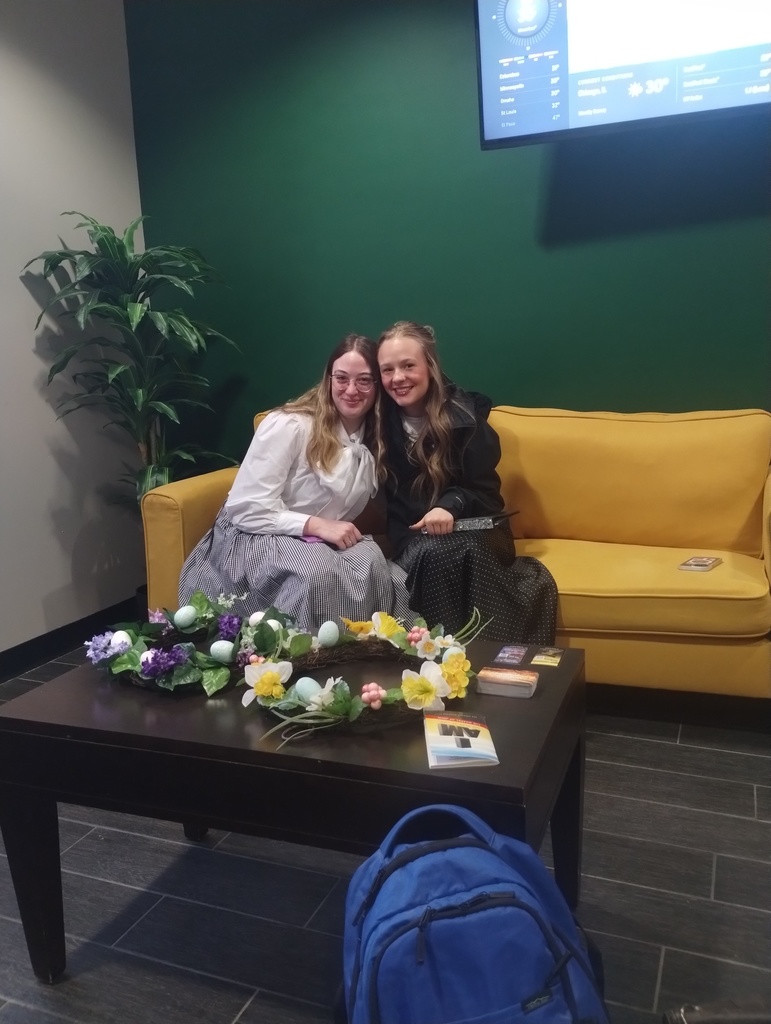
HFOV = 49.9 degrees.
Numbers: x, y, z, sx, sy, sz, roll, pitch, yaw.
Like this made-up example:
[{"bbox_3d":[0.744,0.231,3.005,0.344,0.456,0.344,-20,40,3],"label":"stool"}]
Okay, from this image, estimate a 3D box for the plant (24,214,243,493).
[{"bbox_3d":[-0.830,-0.277,3.010,0.620,1.550,0.680,2,11,23],"label":"plant"}]

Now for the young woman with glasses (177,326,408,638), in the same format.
[{"bbox_3d":[-0.230,0.011,2.549,0.630,1.090,0.700,-3,10,-2],"label":"young woman with glasses"}]

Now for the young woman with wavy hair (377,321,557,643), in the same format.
[{"bbox_3d":[0.212,0.016,2.363,0.540,1.120,0.680,-1,10,10],"label":"young woman with wavy hair"}]

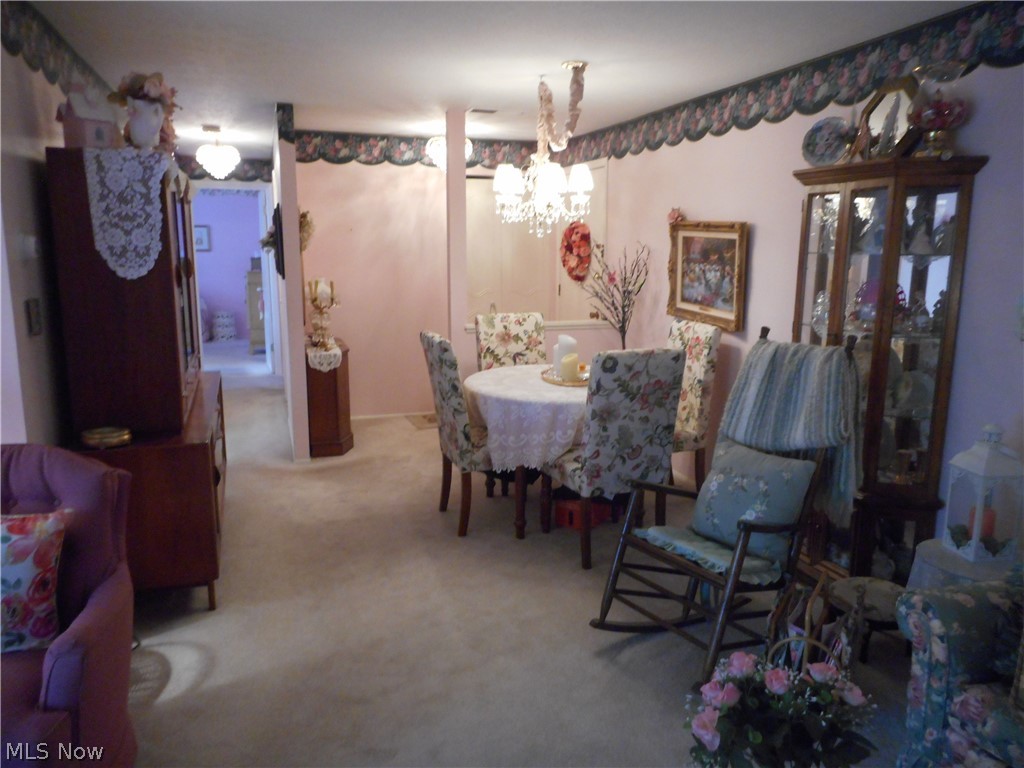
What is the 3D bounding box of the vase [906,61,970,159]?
[{"bbox_3d":[1.670,-1.073,2.912,0.210,0.375,0.210,-4,11,-19],"label":"vase"}]

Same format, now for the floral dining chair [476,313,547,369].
[{"bbox_3d":[0.084,0.067,5.067,0.490,1.060,0.630,-4,11,-19],"label":"floral dining chair"}]

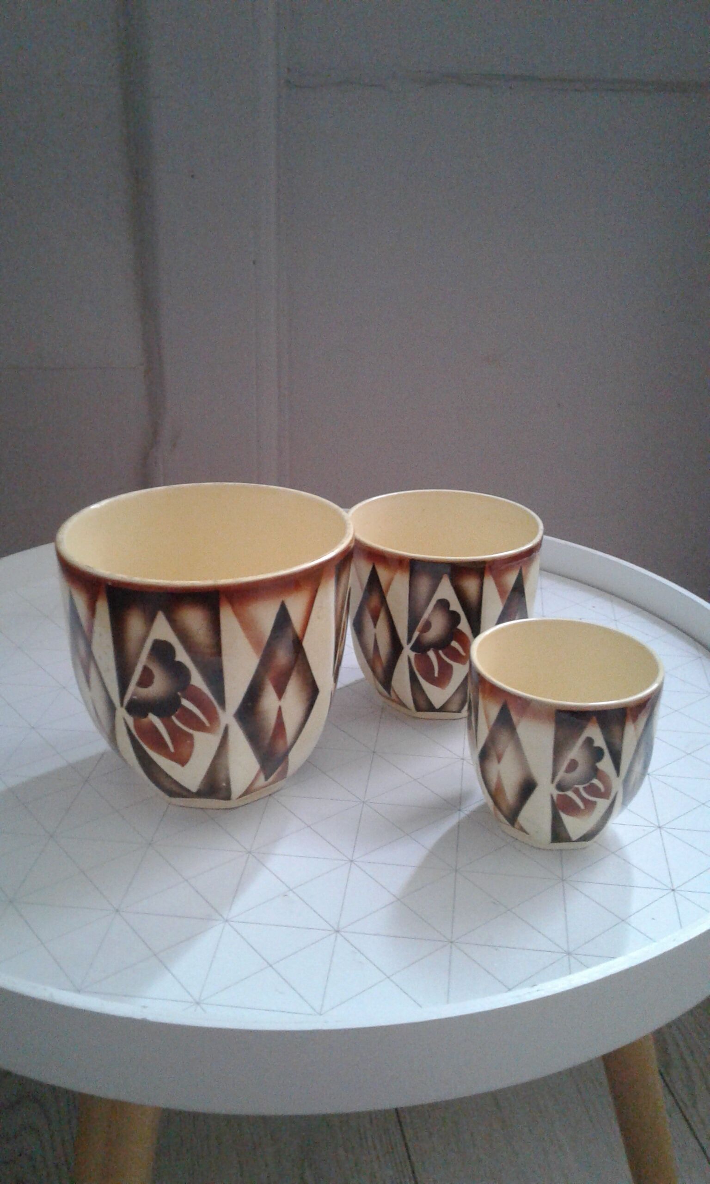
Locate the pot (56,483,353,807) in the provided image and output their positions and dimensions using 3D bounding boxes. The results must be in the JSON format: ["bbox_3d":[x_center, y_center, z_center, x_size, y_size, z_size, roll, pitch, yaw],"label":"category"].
[{"bbox_3d":[-0.068,0.027,0.476,0.134,0.122,0.134,0,24,0],"label":"pot"}]

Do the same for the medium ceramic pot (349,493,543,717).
[{"bbox_3d":[0.048,0.008,0.548,0.106,0.099,0.106,0,24,0],"label":"medium ceramic pot"}]

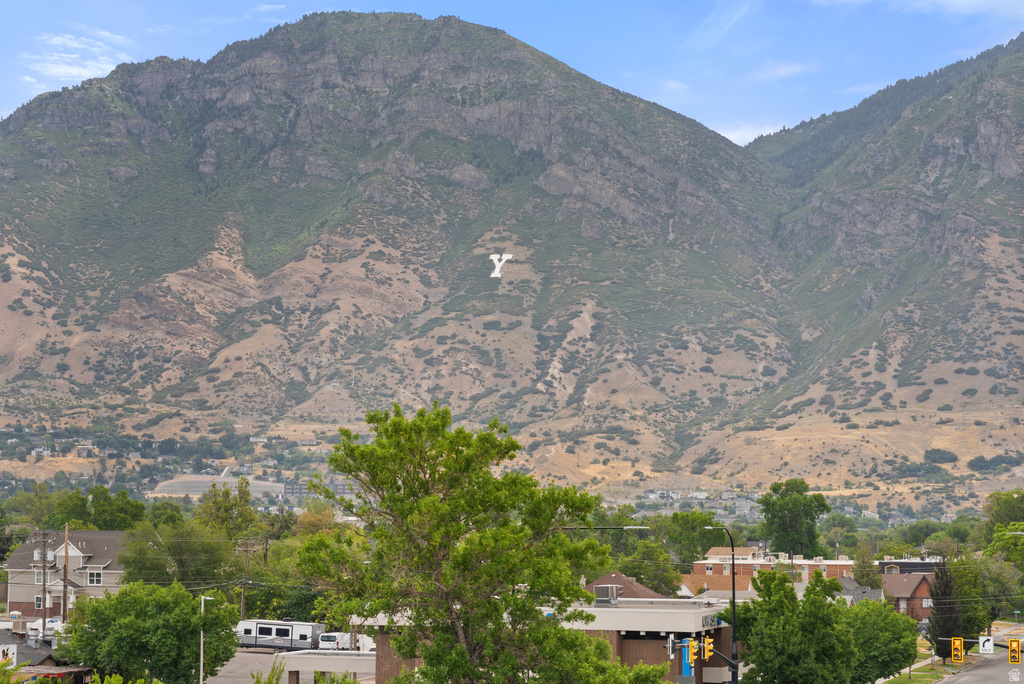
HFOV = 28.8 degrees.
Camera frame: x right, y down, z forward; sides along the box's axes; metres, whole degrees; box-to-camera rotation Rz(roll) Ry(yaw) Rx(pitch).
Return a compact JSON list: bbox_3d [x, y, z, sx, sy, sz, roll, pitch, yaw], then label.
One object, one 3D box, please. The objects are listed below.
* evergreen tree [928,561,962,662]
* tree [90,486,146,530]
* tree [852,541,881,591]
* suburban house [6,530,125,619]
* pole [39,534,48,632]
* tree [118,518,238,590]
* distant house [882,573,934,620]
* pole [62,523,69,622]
[{"bbox_3d":[39.762,24.843,182.511,3.300,9.690,3.300,0,-5,0],"label":"evergreen tree"},{"bbox_3d":[-65.184,33.069,328.359,10.500,18.290,10.500,0,-5,0],"label":"tree"},{"bbox_3d":[42.390,29.300,237.560,4.200,10.200,4.200,-2,-6,20],"label":"tree"},{"bbox_3d":[-51.640,29.150,247.980,18.500,10.800,12.800,-2,-6,23],"label":"suburban house"},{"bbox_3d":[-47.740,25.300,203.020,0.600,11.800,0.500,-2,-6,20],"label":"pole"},{"bbox_3d":[-40.019,27.873,238.464,14.000,13.320,13.000,0,-5,0],"label":"tree"},{"bbox_3d":[49.570,31.850,247.210,8.800,6.900,8.500,-2,-6,21],"label":"distant house"},{"bbox_3d":[-53.980,28.256,240.438,0.380,12.890,0.380,0,-5,0],"label":"pole"}]

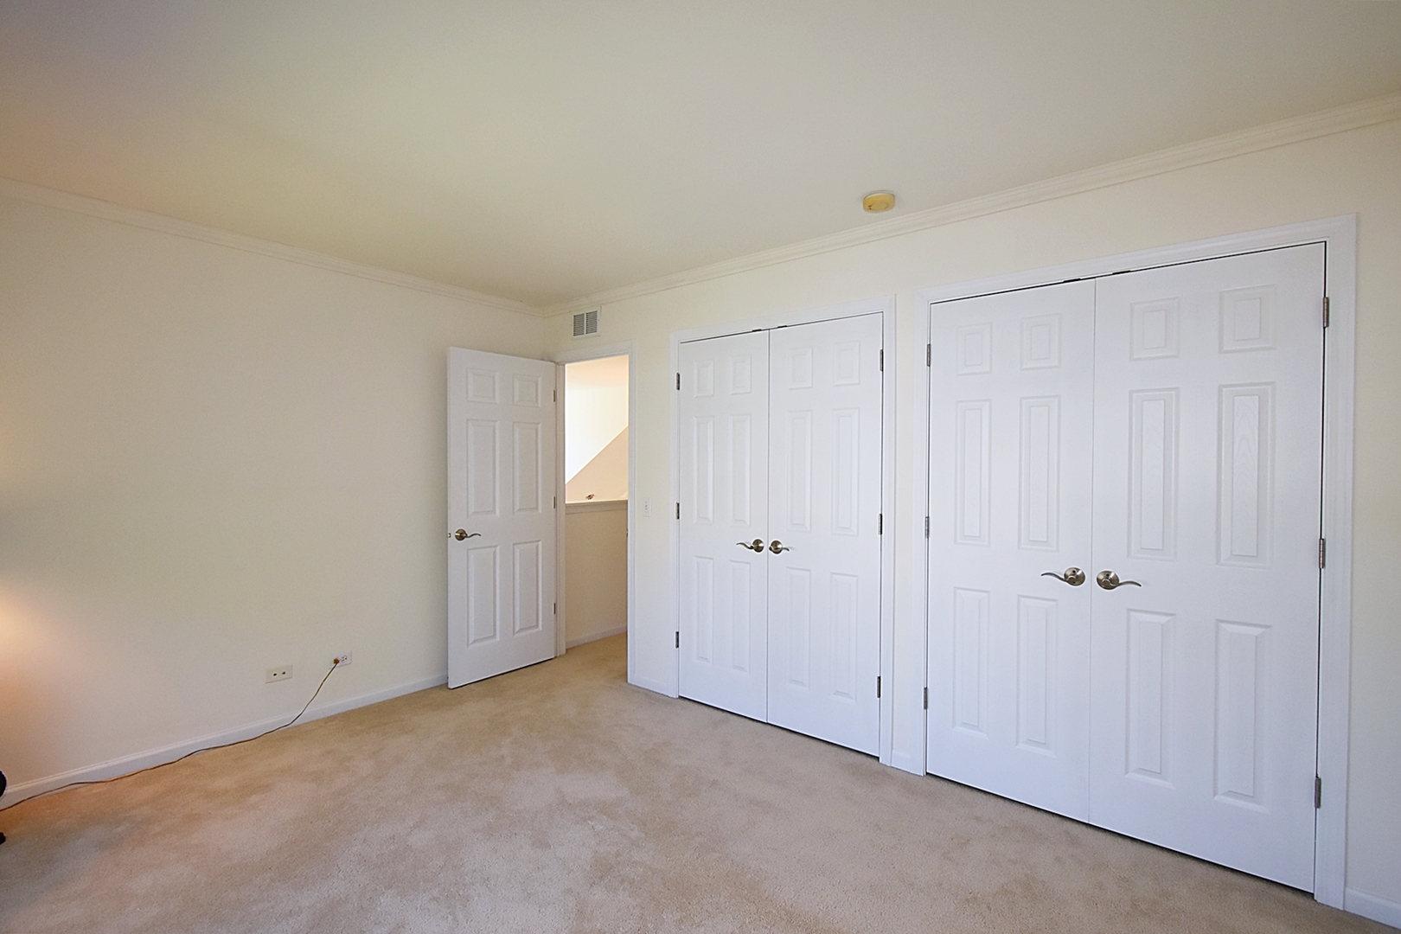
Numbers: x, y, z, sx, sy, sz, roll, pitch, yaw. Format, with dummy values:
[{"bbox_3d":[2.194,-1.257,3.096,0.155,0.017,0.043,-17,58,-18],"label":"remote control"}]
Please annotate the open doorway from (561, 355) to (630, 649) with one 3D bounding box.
[{"bbox_3d":[-0.701,0.318,3.905,0.690,2.050,0.130,1,1,37],"label":"open doorway"}]

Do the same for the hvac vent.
[{"bbox_3d":[-0.763,-0.956,3.883,0.290,0.190,0.025,1,1,37],"label":"hvac vent"}]

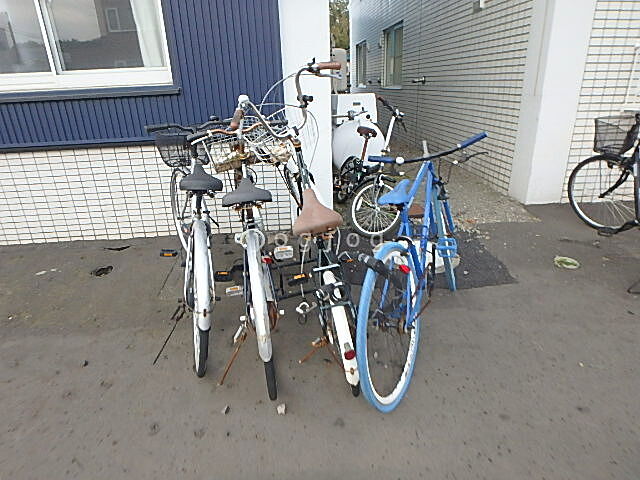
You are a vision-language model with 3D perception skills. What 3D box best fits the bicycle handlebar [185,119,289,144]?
[{"bbox_3d":[-0.437,-0.573,2.071,0.540,0.120,0.190,-15,25,-20],"label":"bicycle handlebar"}]

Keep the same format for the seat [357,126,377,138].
[{"bbox_3d":[0.441,-1.008,3.641,0.165,0.100,0.270,1,22,-15],"label":"seat"}]

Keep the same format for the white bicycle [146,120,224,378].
[{"bbox_3d":[-0.663,-0.103,2.143,0.560,1.030,1.740,-6,22,-15],"label":"white bicycle"}]

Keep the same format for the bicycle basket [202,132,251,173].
[{"bbox_3d":[-0.522,-0.526,2.312,0.360,0.210,0.280,-11,24,-22],"label":"bicycle basket"}]

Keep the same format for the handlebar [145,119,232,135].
[{"bbox_3d":[-0.699,-0.626,2.199,0.520,0.110,0.190,-8,23,-15],"label":"handlebar"}]

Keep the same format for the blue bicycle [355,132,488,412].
[{"bbox_3d":[0.478,0.034,1.834,0.580,0.950,1.680,1,21,32],"label":"blue bicycle"}]

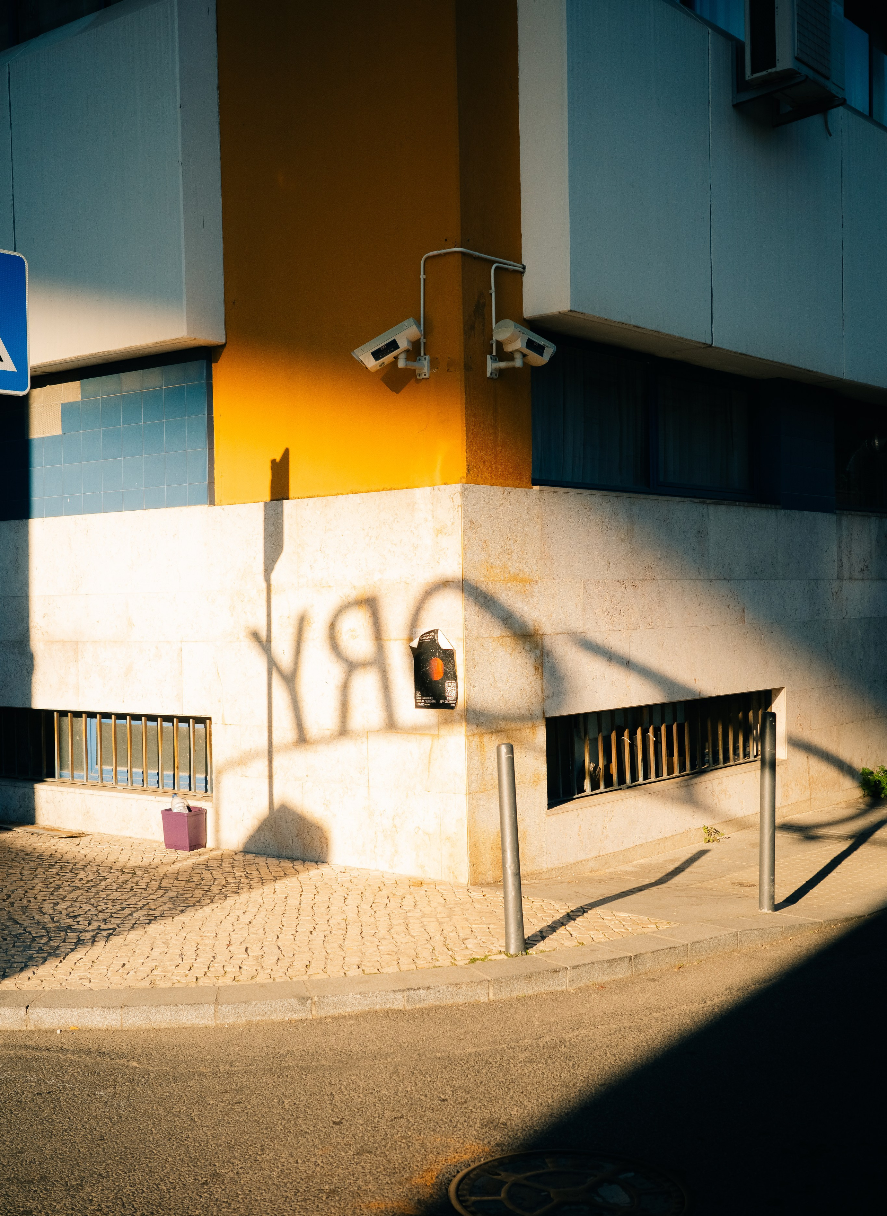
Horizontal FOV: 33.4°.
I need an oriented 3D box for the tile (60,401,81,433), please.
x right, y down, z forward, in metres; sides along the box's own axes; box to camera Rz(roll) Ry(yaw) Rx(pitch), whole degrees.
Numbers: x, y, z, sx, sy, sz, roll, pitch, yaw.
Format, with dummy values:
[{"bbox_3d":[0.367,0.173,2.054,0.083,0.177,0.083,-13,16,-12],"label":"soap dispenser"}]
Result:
[{"bbox_3d":[-2.464,-1.263,9.799,0.198,0.200,0.010,-1,0,37],"label":"tile"}]

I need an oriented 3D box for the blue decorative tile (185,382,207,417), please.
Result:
[{"bbox_3d":[-1.506,-1.267,8.992,0.187,0.200,0.010,-1,1,38],"label":"blue decorative tile"}]

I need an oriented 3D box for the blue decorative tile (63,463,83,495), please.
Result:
[{"bbox_3d":[-2.454,-0.853,9.800,0.198,0.200,0.010,-1,0,37],"label":"blue decorative tile"}]

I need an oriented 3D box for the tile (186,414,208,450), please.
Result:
[{"bbox_3d":[-1.469,-1.039,8.812,0.182,0.198,0.010,-1,0,39],"label":"tile"}]

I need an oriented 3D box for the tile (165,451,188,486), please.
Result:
[{"bbox_3d":[-1.644,-0.862,9.112,0.200,0.200,0.010,-1,1,38],"label":"tile"}]

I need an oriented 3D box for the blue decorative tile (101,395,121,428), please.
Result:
[{"bbox_3d":[-2.087,-1.231,9.301,0.199,0.198,0.010,-1,0,39],"label":"blue decorative tile"}]

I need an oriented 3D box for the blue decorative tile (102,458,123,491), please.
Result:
[{"bbox_3d":[-2.128,-0.858,9.496,0.200,0.200,0.010,-1,1,38],"label":"blue decorative tile"}]

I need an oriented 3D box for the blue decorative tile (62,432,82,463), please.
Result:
[{"bbox_3d":[-2.448,-1.059,9.746,0.200,0.200,0.010,-1,1,38],"label":"blue decorative tile"}]

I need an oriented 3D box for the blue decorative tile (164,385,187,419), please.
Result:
[{"bbox_3d":[-1.619,-1.238,8.928,0.194,0.198,0.010,-1,0,39],"label":"blue decorative tile"}]

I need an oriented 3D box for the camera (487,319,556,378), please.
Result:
[{"bbox_3d":[0.383,-1.365,7.950,0.340,0.270,0.250,17,-13,-43],"label":"camera"}]

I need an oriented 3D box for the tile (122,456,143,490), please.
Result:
[{"bbox_3d":[-1.923,-0.832,9.179,0.197,0.198,0.010,-1,0,39],"label":"tile"}]

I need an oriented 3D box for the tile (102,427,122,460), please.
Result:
[{"bbox_3d":[-2.083,-1.030,9.302,0.199,0.198,0.010,-1,0,39],"label":"tile"}]

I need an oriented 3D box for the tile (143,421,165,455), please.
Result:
[{"bbox_3d":[-1.806,-1.062,9.236,0.200,0.200,0.010,-1,1,38],"label":"tile"}]

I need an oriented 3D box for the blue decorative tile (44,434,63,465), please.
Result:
[{"bbox_3d":[-2.615,-1.058,9.917,0.198,0.200,0.010,-1,0,37],"label":"blue decorative tile"}]

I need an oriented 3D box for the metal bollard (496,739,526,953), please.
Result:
[{"bbox_3d":[0.291,1.044,6.400,0.081,0.905,0.081,-3,0,0],"label":"metal bollard"}]

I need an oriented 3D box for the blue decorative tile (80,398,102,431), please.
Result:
[{"bbox_3d":[-2.244,-1.229,9.425,0.197,0.198,0.010,-1,0,39],"label":"blue decorative tile"}]

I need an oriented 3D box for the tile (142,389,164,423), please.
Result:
[{"bbox_3d":[-1.775,-1.236,9.052,0.199,0.198,0.010,-1,0,39],"label":"tile"}]

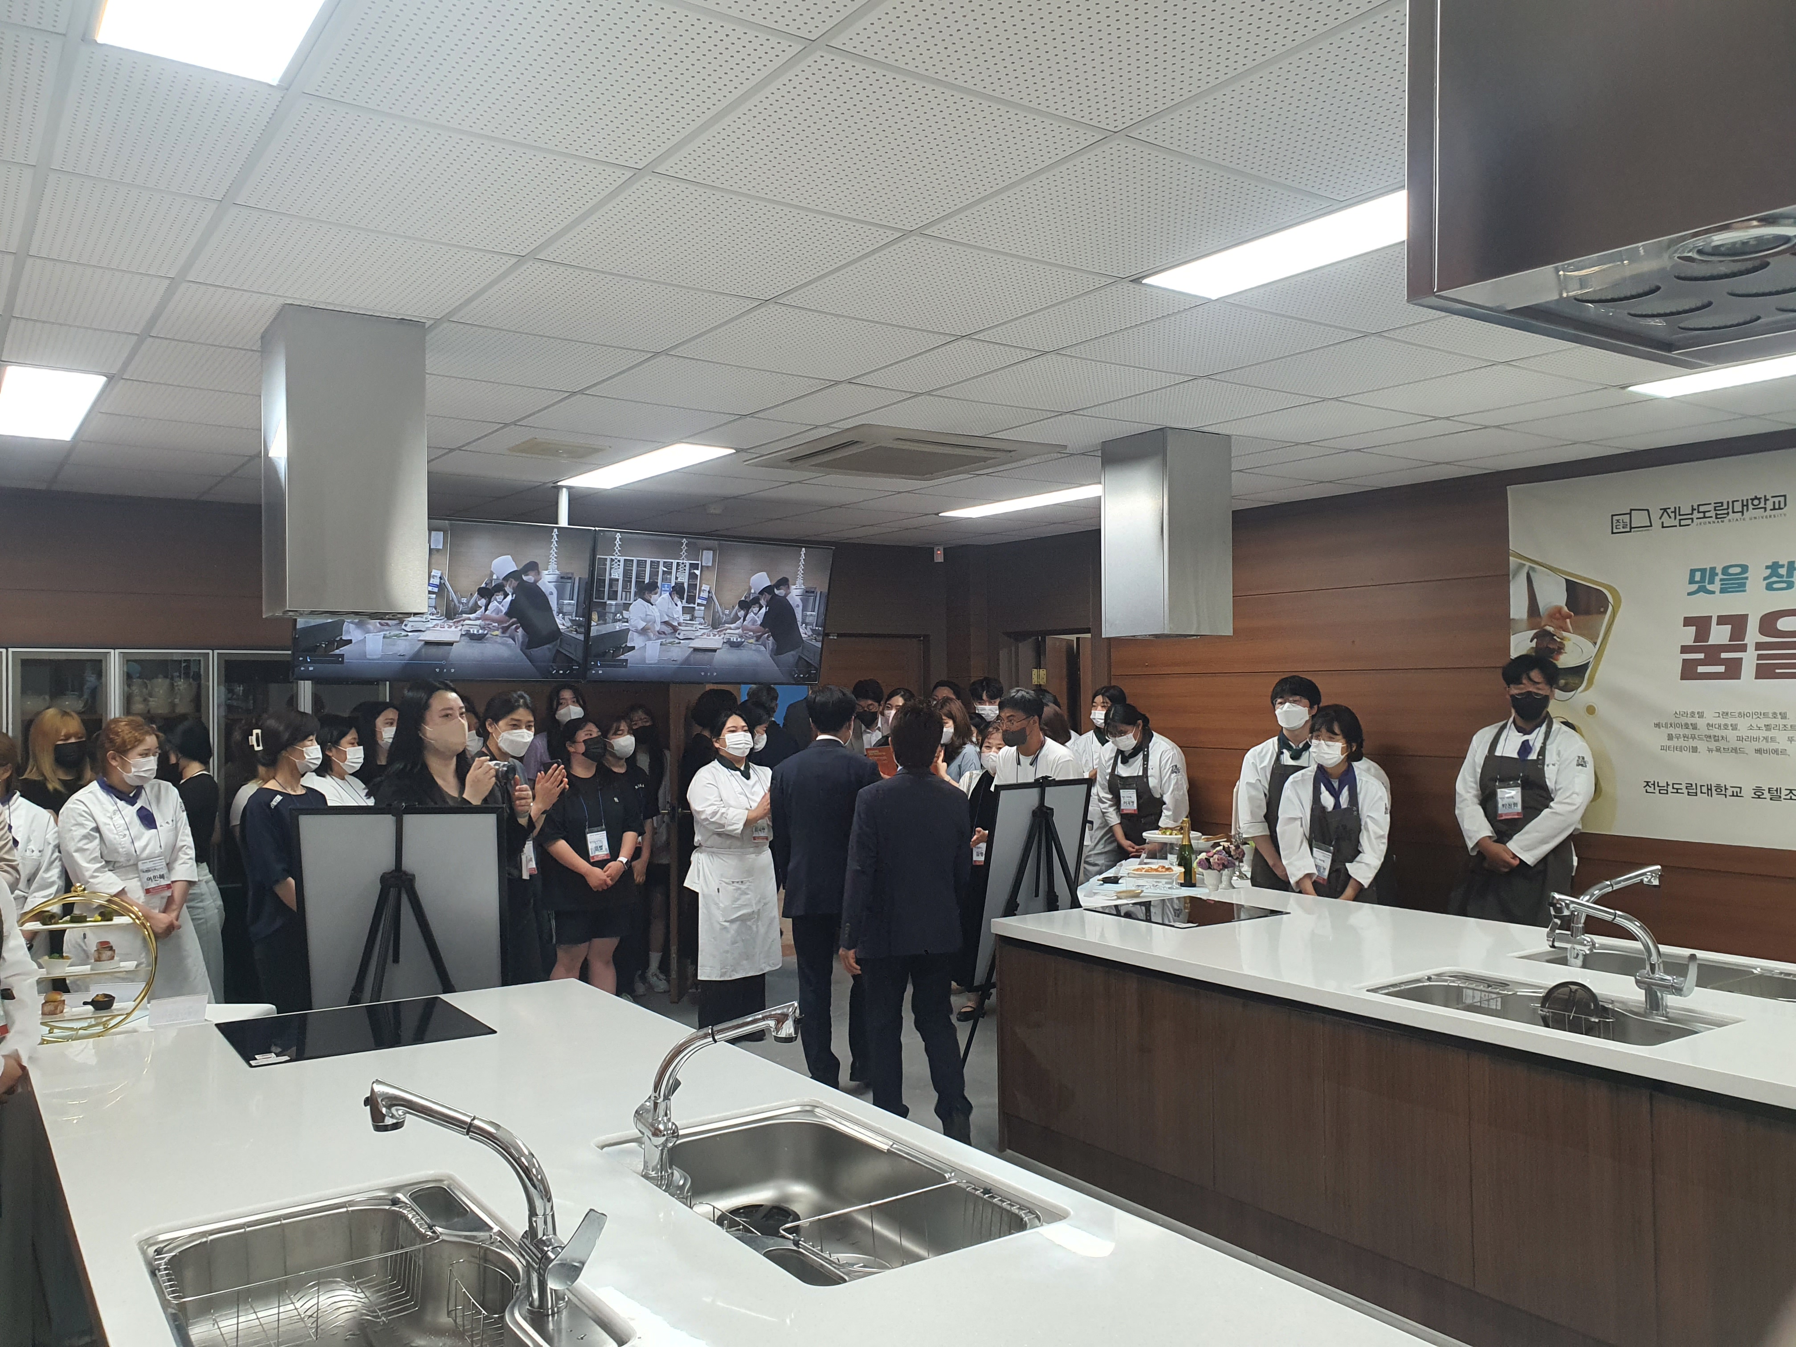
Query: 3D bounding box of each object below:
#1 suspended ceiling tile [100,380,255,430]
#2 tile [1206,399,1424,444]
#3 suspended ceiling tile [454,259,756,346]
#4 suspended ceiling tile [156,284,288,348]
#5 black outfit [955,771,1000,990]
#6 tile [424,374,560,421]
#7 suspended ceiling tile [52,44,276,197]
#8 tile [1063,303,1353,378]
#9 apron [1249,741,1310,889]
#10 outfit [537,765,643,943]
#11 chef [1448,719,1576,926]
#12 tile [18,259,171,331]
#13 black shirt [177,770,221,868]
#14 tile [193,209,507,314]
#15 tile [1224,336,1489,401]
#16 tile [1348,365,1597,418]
[{"bbox_3d":[-2.270,-0.884,4.480,0.600,0.020,0.600,0,0,-36],"label":"suspended ceiling tile"},{"bbox_3d":[1.517,-0.916,4.890,0.590,0.020,0.590,0,-1,-35],"label":"tile"},{"bbox_3d":[-0.737,-0.908,3.364,0.590,0.020,0.590,0,-1,-36],"label":"suspended ceiling tile"},{"bbox_3d":[-1.576,-0.898,3.501,0.590,0.020,0.590,0,-1,-36],"label":"suspended ceiling tile"},{"bbox_3d":[0.429,1.077,7.050,0.430,1.160,0.320,-1,-1,45],"label":"black outfit"},{"bbox_3d":[-1.432,-0.890,4.350,0.600,0.020,0.600,0,0,-36],"label":"tile"},{"bbox_3d":[-1.242,-0.914,2.264,0.300,0.020,0.590,0,-1,-36],"label":"suspended ceiling tile"},{"bbox_3d":[0.867,-0.928,3.776,0.600,0.020,0.600,0,0,-36],"label":"tile"},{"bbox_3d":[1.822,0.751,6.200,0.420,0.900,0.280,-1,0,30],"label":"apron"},{"bbox_3d":[-1.507,0.886,6.600,0.490,0.870,0.320,0,-1,-27],"label":"outfit"},{"bbox_3d":[2.475,0.894,5.315,0.550,1.750,0.350,-1,-1,38],"label":"chef"},{"bbox_3d":[-1.923,-0.897,3.202,0.290,0.020,0.590,0,-1,-35],"label":"tile"},{"bbox_3d":[-2.962,0.608,5.600,0.250,0.440,0.400,-1,-1,30],"label":"black shirt"},{"bbox_3d":[-1.220,-0.908,3.009,0.595,0.018,0.595,0,-1,-35],"label":"tile"},{"bbox_3d":[1.384,-0.933,4.145,0.600,0.020,0.600,0,0,-36],"label":"tile"},{"bbox_3d":[1.900,-0.938,4.510,0.600,0.020,0.600,0,0,-36],"label":"tile"}]

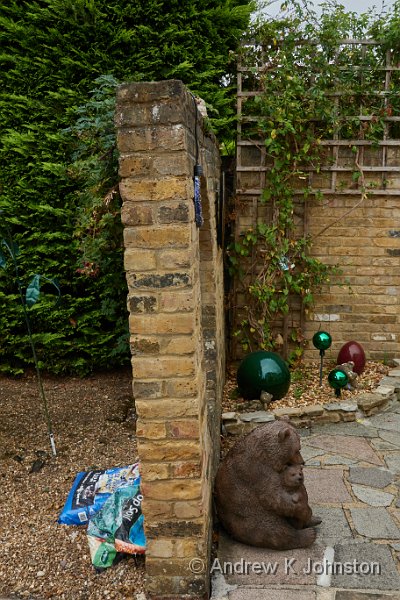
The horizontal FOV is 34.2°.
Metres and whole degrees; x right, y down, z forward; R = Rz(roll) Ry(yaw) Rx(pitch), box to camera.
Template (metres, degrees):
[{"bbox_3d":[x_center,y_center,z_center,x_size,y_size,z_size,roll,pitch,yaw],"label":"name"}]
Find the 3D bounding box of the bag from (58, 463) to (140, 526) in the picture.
[{"bbox_3d":[-0.460,0.962,3.281,0.420,0.100,0.500,-1,11,-3],"label":"bag"}]

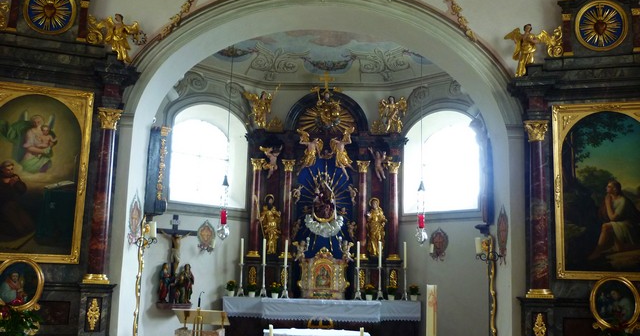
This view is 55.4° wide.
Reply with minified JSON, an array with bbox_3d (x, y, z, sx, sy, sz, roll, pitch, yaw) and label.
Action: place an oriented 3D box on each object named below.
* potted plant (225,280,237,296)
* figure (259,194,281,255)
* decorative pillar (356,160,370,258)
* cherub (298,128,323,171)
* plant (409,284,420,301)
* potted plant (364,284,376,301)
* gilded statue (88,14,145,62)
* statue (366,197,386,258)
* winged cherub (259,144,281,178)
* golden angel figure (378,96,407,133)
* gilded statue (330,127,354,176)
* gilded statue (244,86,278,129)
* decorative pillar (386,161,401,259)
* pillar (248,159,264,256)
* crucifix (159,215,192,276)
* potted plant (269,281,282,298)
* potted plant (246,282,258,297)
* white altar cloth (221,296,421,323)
[{"bbox_3d":[-1.489,2.005,10.152,0.190,0.260,0.190,2,-9,0],"label":"potted plant"},{"bbox_3d":[-0.876,0.983,10.618,0.350,1.023,0.300,2,-9,0],"label":"figure"},{"bbox_3d":[0.772,0.730,10.826,0.250,1.751,0.250,2,-9,0],"label":"decorative pillar"},{"bbox_3d":[-0.186,-0.318,10.839,0.460,0.768,0.320,2,-9,0],"label":"cherub"},{"bbox_3d":[1.573,2.073,10.156,0.190,0.269,0.190,2,-9,0],"label":"plant"},{"bbox_3d":[0.840,2.072,10.153,0.190,0.260,0.190,2,-9,0],"label":"potted plant"},{"bbox_3d":[-1.898,-1.220,5.736,0.470,0.422,0.220,3,-9,-8],"label":"gilded statue"},{"bbox_3d":[0.984,1.023,10.620,0.335,1.032,0.300,2,-9,0],"label":"statue"},{"bbox_3d":[-0.889,-0.112,10.854,0.400,0.586,0.250,2,-9,0],"label":"winged cherub"},{"bbox_3d":[1.296,-0.952,10.918,0.530,0.615,0.320,2,-9,0],"label":"golden angel figure"},{"bbox_3d":[0.404,-0.272,10.710,0.411,0.886,0.320,2,-9,0],"label":"gilded statue"},{"bbox_3d":[-1.056,-1.092,11.016,0.560,0.710,0.330,3,-9,-5],"label":"gilded statue"},{"bbox_3d":[1.304,0.739,10.827,0.250,1.751,0.250,2,-9,0],"label":"decorative pillar"},{"bbox_3d":[-1.116,0.712,10.720,0.240,1.730,0.240,2,-9,0],"label":"pillar"},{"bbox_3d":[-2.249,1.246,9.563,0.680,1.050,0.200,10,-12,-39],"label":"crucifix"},{"bbox_3d":[-0.733,2.002,10.061,0.220,0.280,0.220,2,-9,0],"label":"potted plant"},{"bbox_3d":[-1.123,2.020,10.153,0.190,0.258,0.190,2,-9,0],"label":"potted plant"},{"bbox_3d":[0.024,2.298,9.909,3.150,0.300,0.850,2,-9,0],"label":"white altar cloth"}]

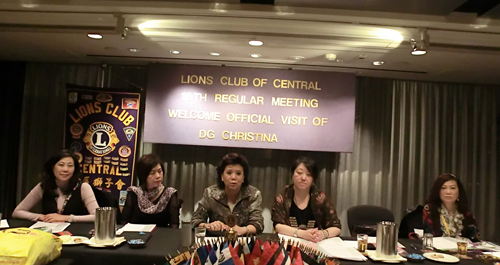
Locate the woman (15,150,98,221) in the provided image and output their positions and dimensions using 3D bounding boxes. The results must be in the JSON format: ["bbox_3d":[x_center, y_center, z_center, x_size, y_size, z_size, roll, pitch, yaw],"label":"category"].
[{"bbox_3d":[-1.354,0.729,2.621,0.580,1.220,0.720,3,-3,-2],"label":"woman"}]

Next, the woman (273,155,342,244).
[{"bbox_3d":[0.375,0.793,2.477,0.480,1.240,0.720,2,-3,4],"label":"woman"}]

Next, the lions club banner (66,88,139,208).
[{"bbox_3d":[-1.669,0.216,4.075,0.820,1.420,0.040,3,-3,-4],"label":"lions club banner"}]

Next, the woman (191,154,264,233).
[{"bbox_3d":[-0.165,0.769,2.497,0.500,1.240,0.720,3,-3,-1],"label":"woman"}]

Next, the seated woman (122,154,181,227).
[{"bbox_3d":[-0.734,0.769,2.678,0.450,1.205,0.700,3,-3,-9],"label":"seated woman"}]

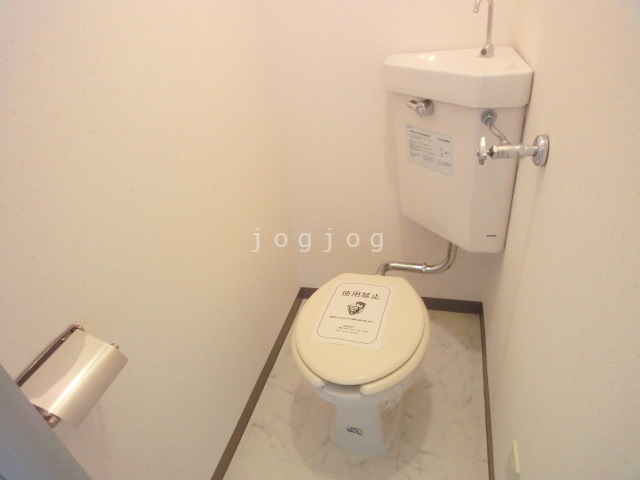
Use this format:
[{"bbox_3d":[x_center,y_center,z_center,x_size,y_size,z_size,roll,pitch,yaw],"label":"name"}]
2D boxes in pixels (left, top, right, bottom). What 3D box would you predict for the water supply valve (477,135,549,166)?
[{"bbox_3d":[0.393,-0.184,0.796,0.130,0.057,0.058,4,34,16],"label":"water supply valve"}]

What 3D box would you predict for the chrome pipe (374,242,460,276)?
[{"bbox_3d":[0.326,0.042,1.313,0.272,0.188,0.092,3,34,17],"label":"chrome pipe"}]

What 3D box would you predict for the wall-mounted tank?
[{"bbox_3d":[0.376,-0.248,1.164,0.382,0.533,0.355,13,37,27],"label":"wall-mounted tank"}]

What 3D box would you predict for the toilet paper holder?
[{"bbox_3d":[-0.382,0.209,0.579,0.112,0.085,0.144,4,34,16],"label":"toilet paper holder"}]

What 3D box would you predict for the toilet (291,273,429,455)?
[{"bbox_3d":[0.145,0.404,1.247,0.373,0.413,0.503,4,34,16],"label":"toilet"}]

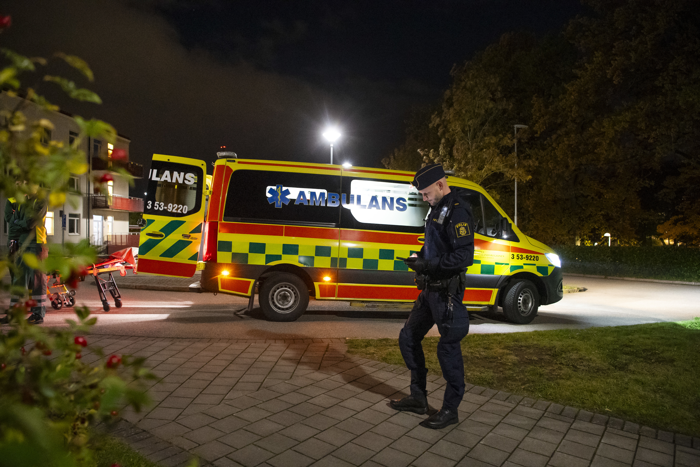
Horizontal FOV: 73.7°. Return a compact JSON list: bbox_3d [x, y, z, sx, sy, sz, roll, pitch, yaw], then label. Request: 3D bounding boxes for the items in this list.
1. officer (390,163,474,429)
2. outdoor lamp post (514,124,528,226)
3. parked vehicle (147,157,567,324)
[{"bbox_3d":[0.600,0.410,3.300,0.600,1.800,0.550,0,0,-13],"label":"officer"},{"bbox_3d":[7.700,-1.600,21.000,0.620,6.500,0.300,0,0,0],"label":"outdoor lamp post"},{"bbox_3d":[0.335,0.063,7.721,6.560,2.480,2.080,3,-1,-11],"label":"parked vehicle"}]

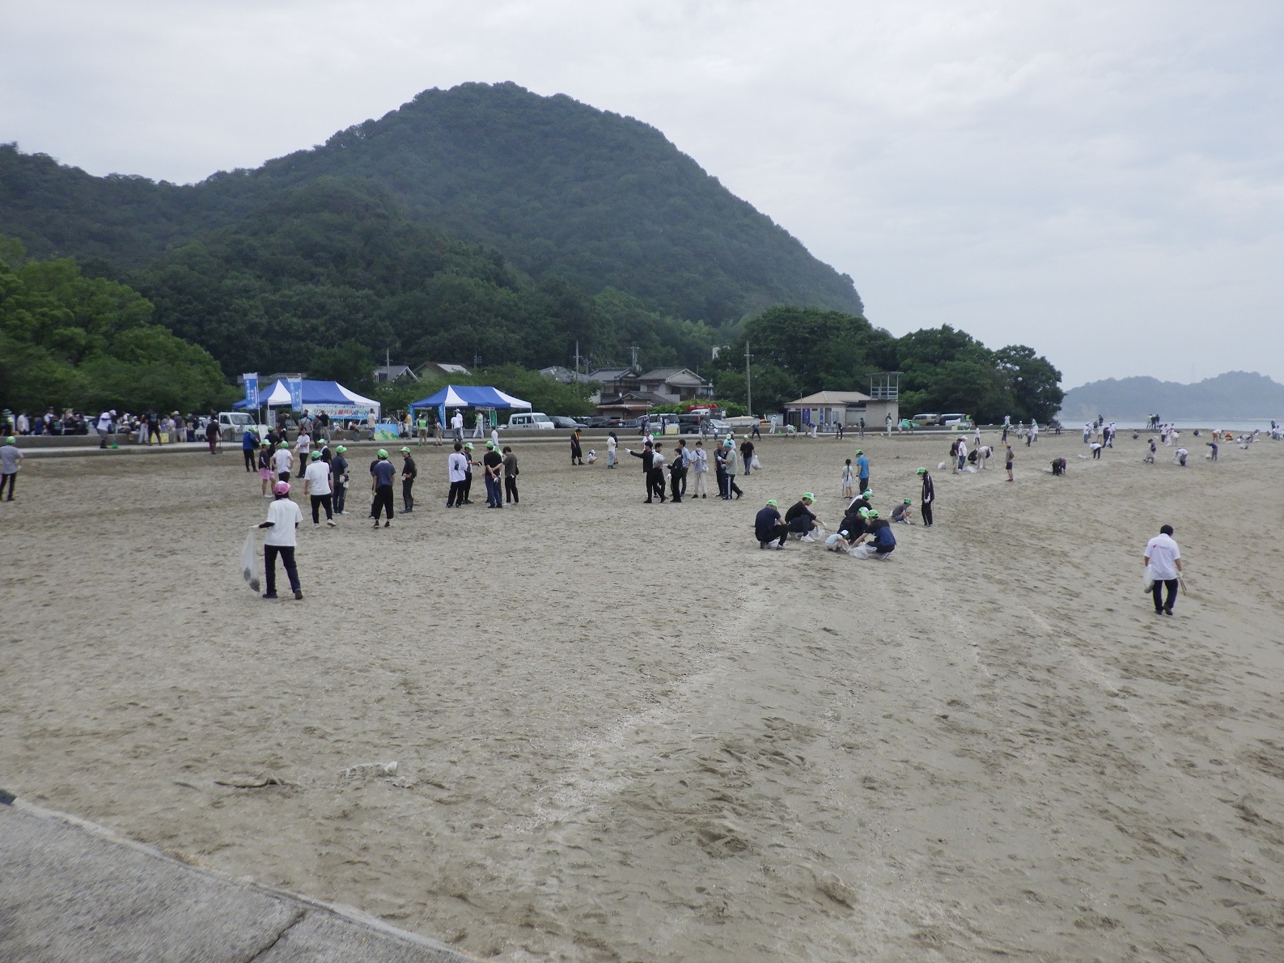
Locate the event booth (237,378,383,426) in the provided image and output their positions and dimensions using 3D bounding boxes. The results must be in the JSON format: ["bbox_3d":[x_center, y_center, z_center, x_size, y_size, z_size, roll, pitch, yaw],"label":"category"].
[{"bbox_3d":[-17.860,-3.784,55.706,3.400,3.300,6.800,3,4,39],"label":"event booth"}]

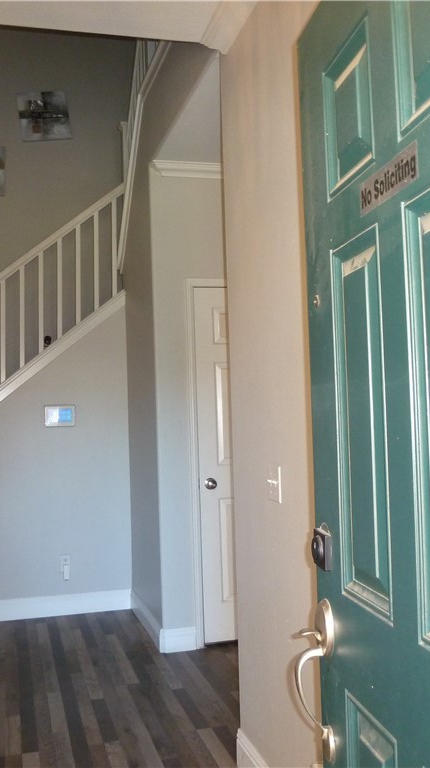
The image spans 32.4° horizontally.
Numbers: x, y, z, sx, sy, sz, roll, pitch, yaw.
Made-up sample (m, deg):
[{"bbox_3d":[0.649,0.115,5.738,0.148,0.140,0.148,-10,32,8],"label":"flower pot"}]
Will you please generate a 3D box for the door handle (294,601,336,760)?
[{"bbox_3d":[0.184,0.567,1.396,0.070,0.310,0.080,-1,-3,-11],"label":"door handle"}]

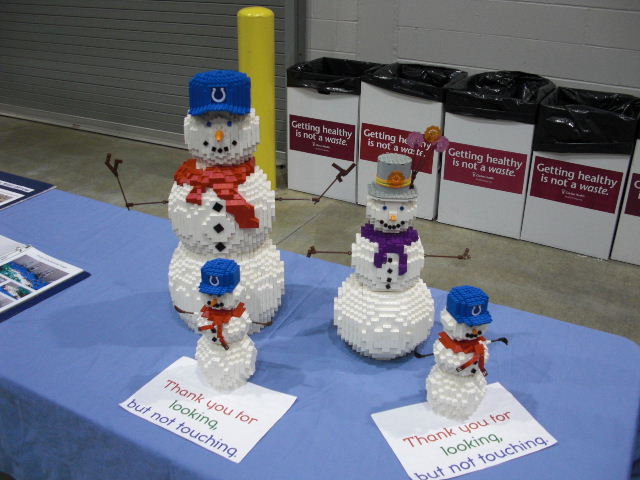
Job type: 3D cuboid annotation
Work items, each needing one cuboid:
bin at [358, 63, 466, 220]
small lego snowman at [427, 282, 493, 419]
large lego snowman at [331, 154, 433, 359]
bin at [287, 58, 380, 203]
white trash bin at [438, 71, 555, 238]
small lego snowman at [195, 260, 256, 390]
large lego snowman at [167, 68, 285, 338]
[{"bbox_3d":[0.550,-0.585,3.897,0.473,0.742,0.470,14,29,25],"label":"bin"},{"bbox_3d":[0.254,0.207,1.183,0.115,0.267,0.118,-8,28,-16],"label":"small lego snowman"},{"bbox_3d":[0.136,0.040,1.335,0.209,0.430,0.209,2,27,2],"label":"large lego snowman"},{"bbox_3d":[0.116,-0.685,4.095,0.472,0.738,0.450,14,29,25],"label":"bin"},{"bbox_3d":[0.977,-0.477,3.692,0.465,0.738,0.465,14,29,25],"label":"white trash bin"},{"bbox_3d":[-0.181,0.167,1.254,0.115,0.270,0.118,7,27,13],"label":"small lego snowman"},{"bbox_3d":[-0.207,-0.070,1.407,0.256,0.558,0.256,-2,27,-4],"label":"large lego snowman"}]

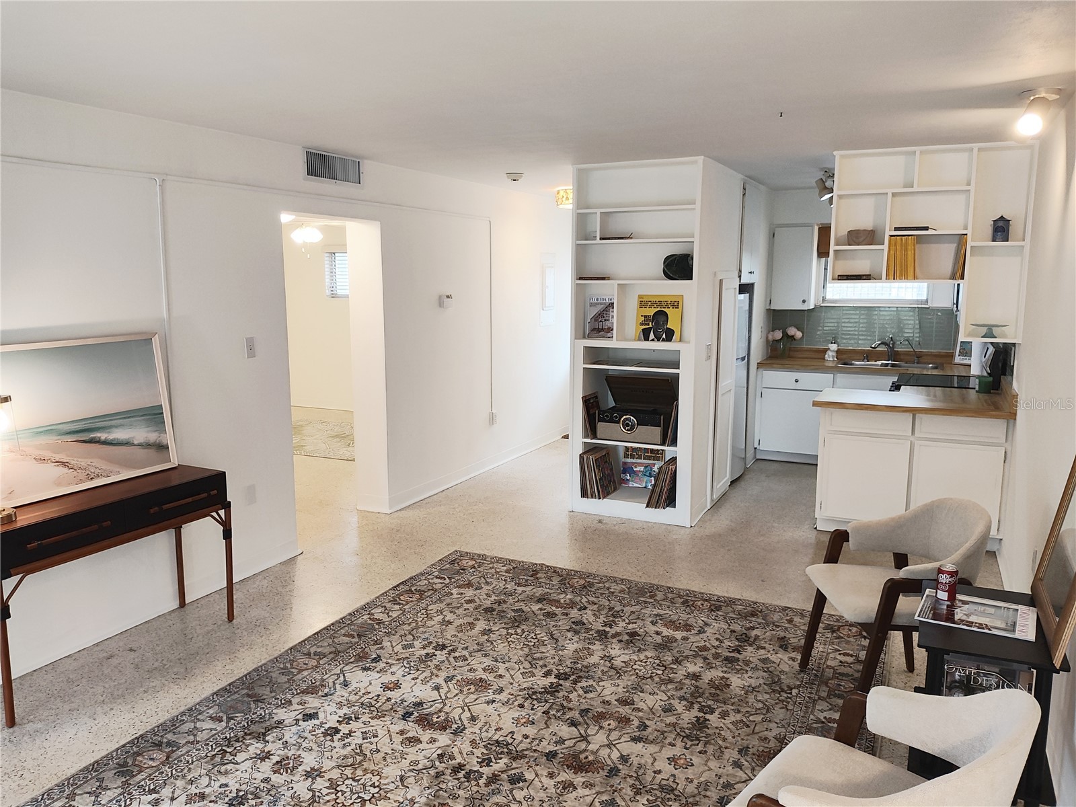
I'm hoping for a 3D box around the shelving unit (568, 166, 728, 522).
[{"bbox_3d":[0.828,-0.446,5.661,0.886,2.435,0.824,4,10,27],"label":"shelving unit"}]

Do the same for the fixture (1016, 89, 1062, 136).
[{"bbox_3d":[2.087,-1.208,3.242,0.155,0.175,0.160,8,12,40],"label":"fixture"}]

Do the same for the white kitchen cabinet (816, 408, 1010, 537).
[{"bbox_3d":[2.459,0.438,5.155,1.066,0.836,0.574,4,10,27],"label":"white kitchen cabinet"}]

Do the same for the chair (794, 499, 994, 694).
[{"bbox_3d":[1.444,0.819,3.065,0.610,0.780,0.580,0,9,0],"label":"chair"}]

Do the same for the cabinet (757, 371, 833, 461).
[{"bbox_3d":[2.450,0.083,7.322,0.639,0.859,0.610,4,10,27],"label":"cabinet"}]

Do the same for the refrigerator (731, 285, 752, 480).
[{"bbox_3d":[1.414,-0.155,6.612,0.660,1.542,0.633,4,10,27],"label":"refrigerator"}]

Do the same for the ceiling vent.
[{"bbox_3d":[-1.270,-1.483,4.903,0.030,0.172,0.533,4,10,27],"label":"ceiling vent"}]

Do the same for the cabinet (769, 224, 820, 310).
[{"bbox_3d":[2.367,-1.266,7.212,0.400,0.770,0.300,4,10,26],"label":"cabinet"}]

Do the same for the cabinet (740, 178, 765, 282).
[{"bbox_3d":[1.556,-1.399,6.462,0.420,0.782,0.749,4,10,27],"label":"cabinet"}]

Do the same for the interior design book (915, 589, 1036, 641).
[{"bbox_3d":[1.322,0.637,2.341,0.301,0.012,0.265,5,10,30],"label":"interior design book"}]

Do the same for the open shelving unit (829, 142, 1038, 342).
[{"bbox_3d":[2.387,-0.967,4.784,1.085,1.150,0.200,4,10,26],"label":"open shelving unit"}]

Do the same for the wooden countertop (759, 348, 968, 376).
[{"bbox_3d":[2.931,-0.376,6.906,1.820,0.155,0.610,4,10,26],"label":"wooden countertop"}]

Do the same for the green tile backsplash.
[{"bbox_3d":[3.052,-0.675,7.129,1.780,0.380,0.020,4,10,26],"label":"green tile backsplash"}]

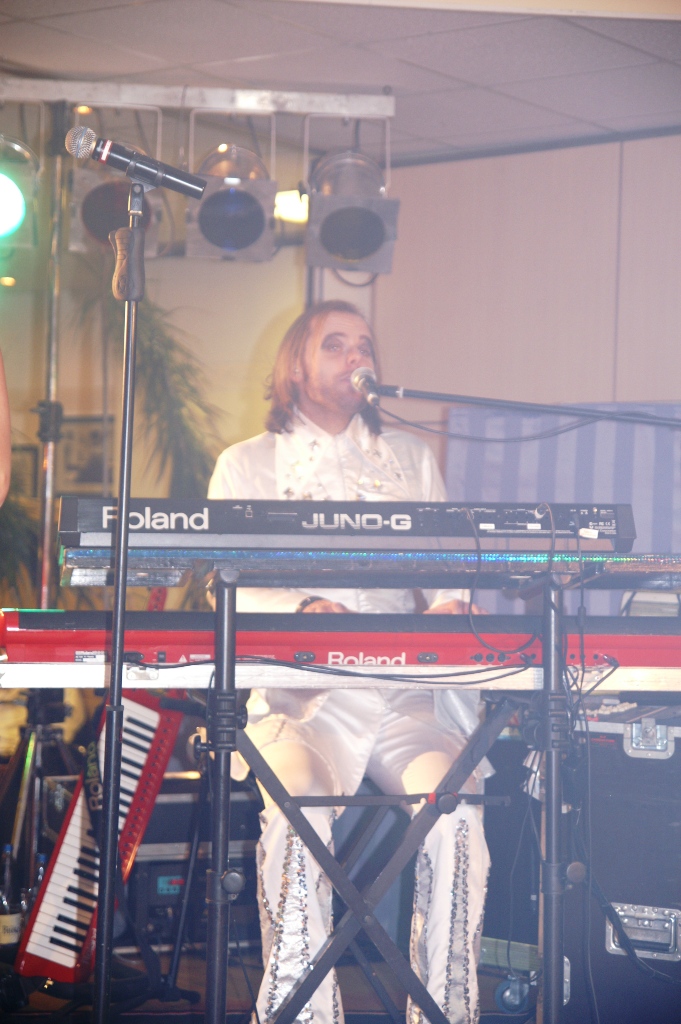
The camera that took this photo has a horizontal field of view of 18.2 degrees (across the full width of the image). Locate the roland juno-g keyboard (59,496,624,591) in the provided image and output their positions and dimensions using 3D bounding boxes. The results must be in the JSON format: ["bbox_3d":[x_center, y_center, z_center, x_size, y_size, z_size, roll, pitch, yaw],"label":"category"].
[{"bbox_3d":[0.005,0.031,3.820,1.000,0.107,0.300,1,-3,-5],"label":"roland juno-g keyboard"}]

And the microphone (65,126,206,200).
[{"bbox_3d":[-0.324,-0.546,3.360,0.237,0.052,0.052,21,0,5],"label":"microphone"}]

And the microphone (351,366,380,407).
[{"bbox_3d":[0.052,-0.239,4.090,0.052,0.052,0.175,2,17,-7],"label":"microphone"}]

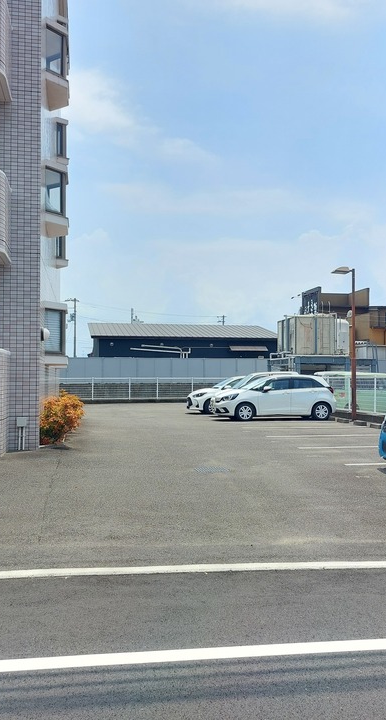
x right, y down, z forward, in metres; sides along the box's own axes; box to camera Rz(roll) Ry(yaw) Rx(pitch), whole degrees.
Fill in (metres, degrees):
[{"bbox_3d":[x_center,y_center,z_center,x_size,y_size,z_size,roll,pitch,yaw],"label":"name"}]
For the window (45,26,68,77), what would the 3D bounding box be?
[{"bbox_3d":[-2.856,-6.440,13.950,0.120,0.980,0.550,-1,-1,37],"label":"window"}]

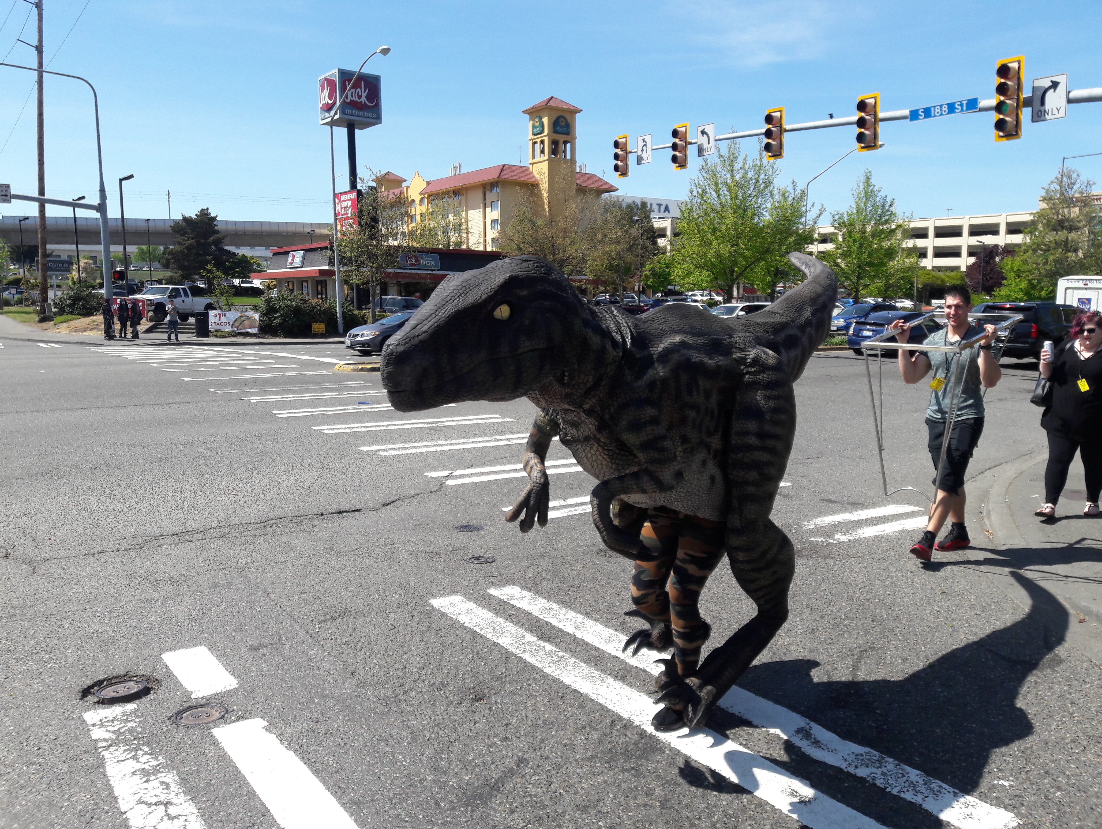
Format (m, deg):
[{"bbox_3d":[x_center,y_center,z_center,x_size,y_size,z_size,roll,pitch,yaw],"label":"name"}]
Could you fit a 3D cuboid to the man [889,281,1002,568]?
[{"bbox_3d":[2.597,0.047,5.888,0.680,1.760,0.520,5,9,35],"label":"man"}]

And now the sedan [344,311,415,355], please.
[{"bbox_3d":[-4.667,-2.738,30.034,4.560,1.435,1.770,-6,9,-39],"label":"sedan"}]

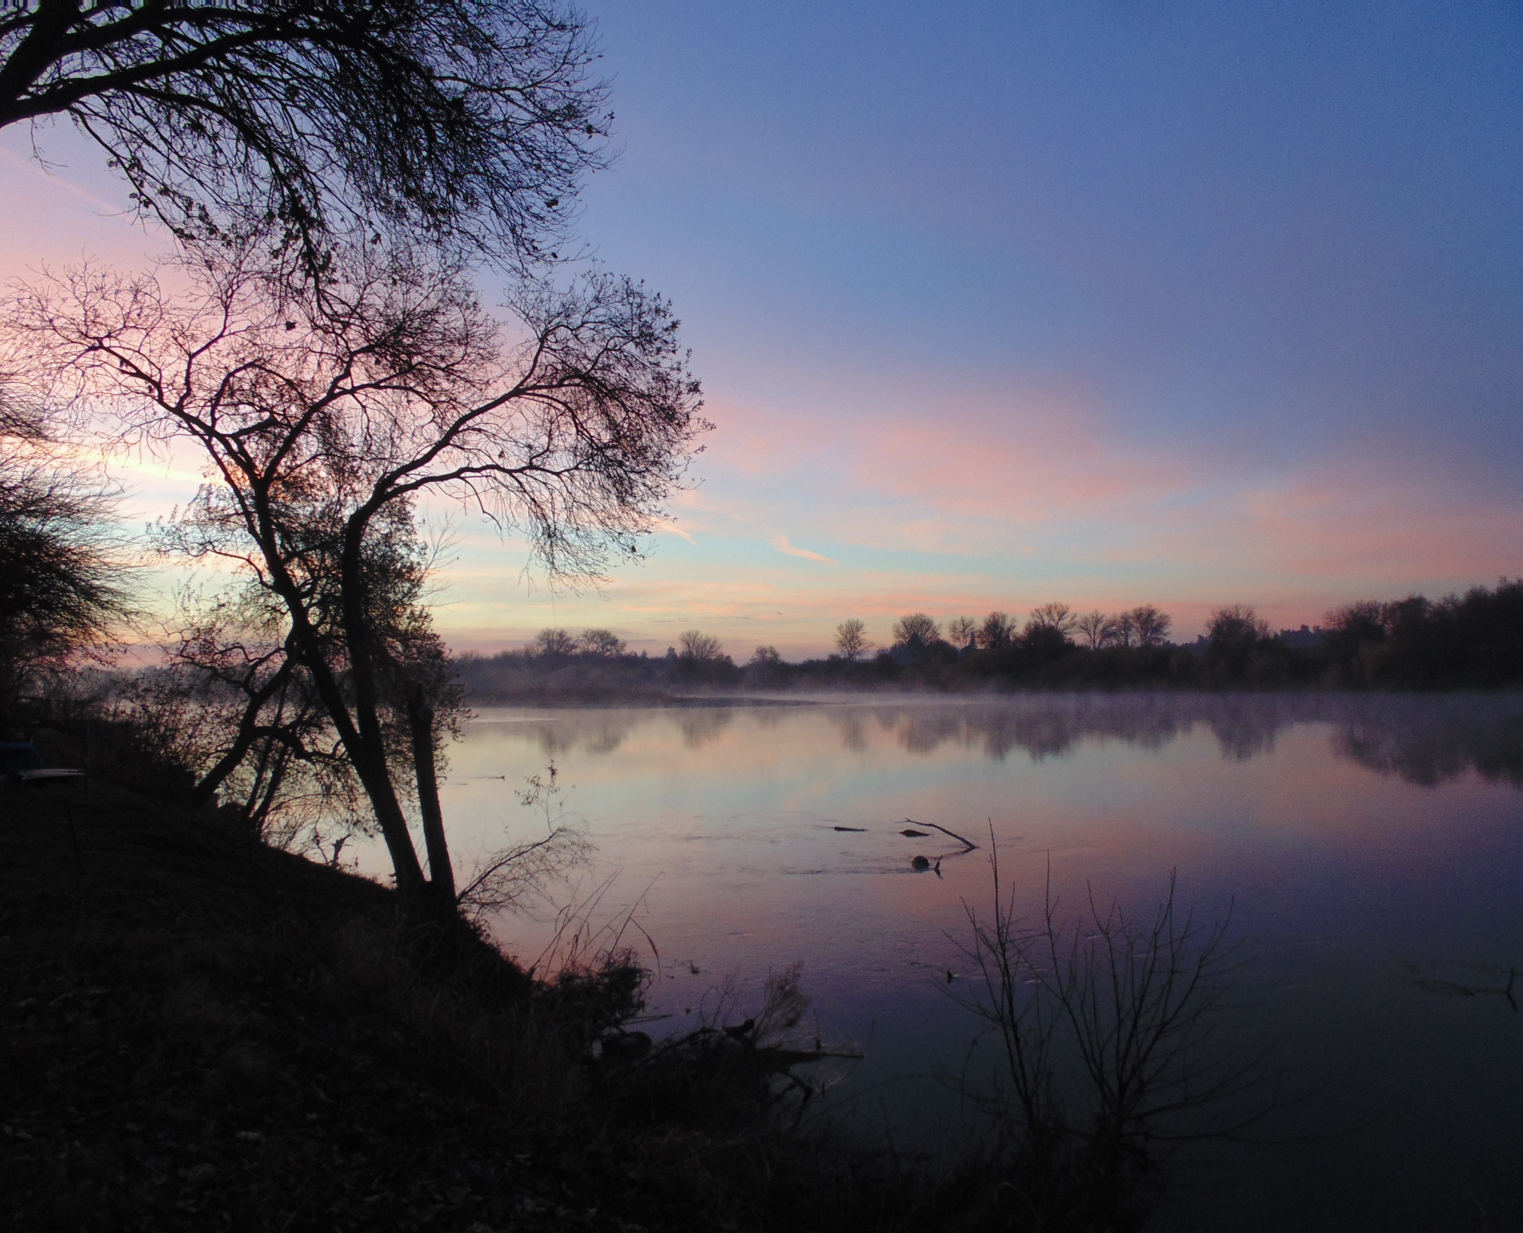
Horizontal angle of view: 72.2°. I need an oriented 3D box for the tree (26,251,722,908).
[{"bbox_3d":[-4.150,-0.480,10.800,7.000,6.900,5.800,0,-3,0],"label":"tree"}]

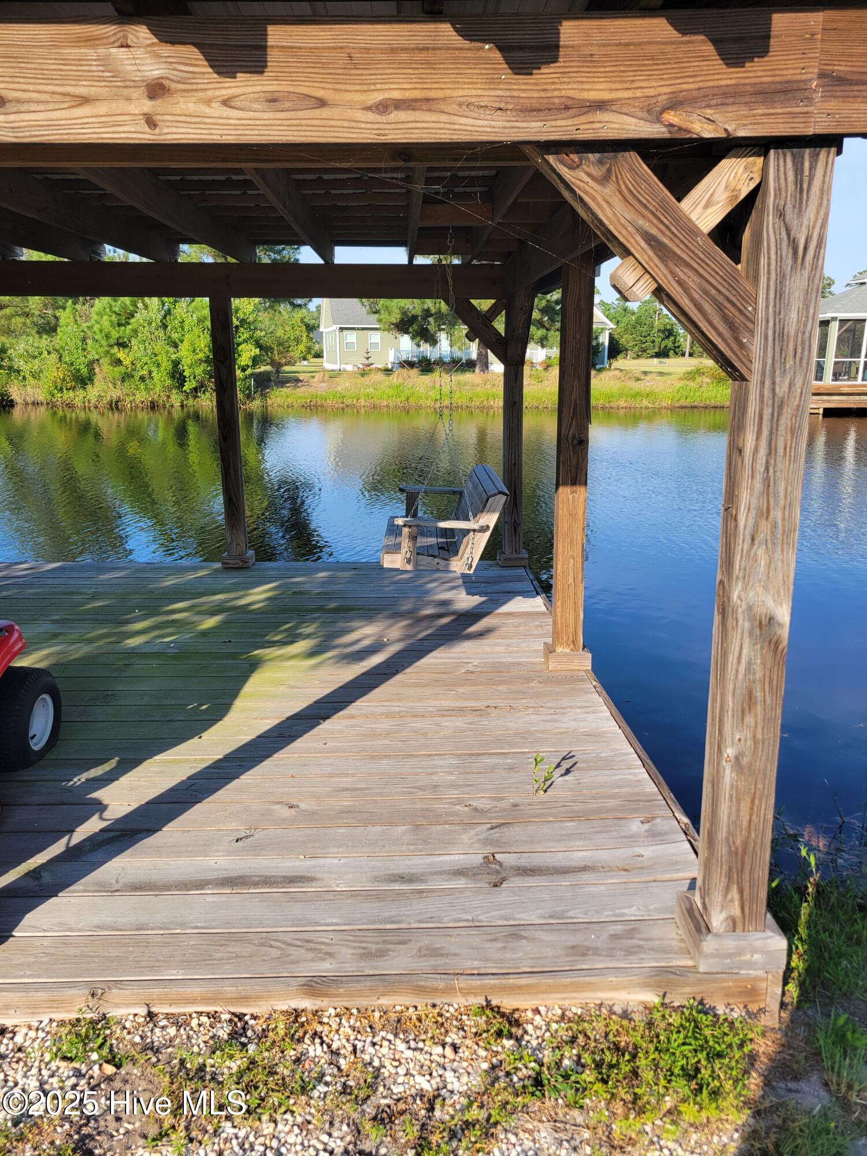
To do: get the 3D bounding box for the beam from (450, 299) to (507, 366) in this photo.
[{"bbox_3d":[0.345,-1.888,6.550,0.140,0.680,0.120,-45,11,8],"label":"beam"}]

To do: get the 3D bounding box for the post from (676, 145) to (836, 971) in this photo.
[{"bbox_3d":[0.777,0.032,2.111,0.215,1.960,0.215,-1,13,-2],"label":"post"}]

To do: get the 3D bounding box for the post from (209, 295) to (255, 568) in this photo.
[{"bbox_3d":[-1.556,-1.087,6.672,0.200,2.040,0.200,-1,13,-2],"label":"post"}]

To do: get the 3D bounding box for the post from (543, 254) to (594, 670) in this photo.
[{"bbox_3d":[0.694,-0.547,4.332,0.210,2.050,0.210,-1,13,-2],"label":"post"}]

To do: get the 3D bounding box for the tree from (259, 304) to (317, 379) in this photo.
[{"bbox_3d":[-9.099,-14.688,54.000,3.600,4.800,3.500,-1,13,-2],"label":"tree"}]

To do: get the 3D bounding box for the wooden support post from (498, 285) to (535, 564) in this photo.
[{"bbox_3d":[0.628,-1.151,6.748,0.200,2.100,0.200,-1,13,-2],"label":"wooden support post"}]

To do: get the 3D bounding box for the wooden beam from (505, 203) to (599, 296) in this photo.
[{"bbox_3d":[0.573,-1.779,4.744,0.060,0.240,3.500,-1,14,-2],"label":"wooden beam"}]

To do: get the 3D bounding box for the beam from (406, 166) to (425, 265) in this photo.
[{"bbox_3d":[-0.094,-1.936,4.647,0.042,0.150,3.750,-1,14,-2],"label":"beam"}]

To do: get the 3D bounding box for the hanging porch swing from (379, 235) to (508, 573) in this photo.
[{"bbox_3d":[0.045,-1.084,5.454,0.740,1.880,1.270,-1,13,-2],"label":"hanging porch swing"}]

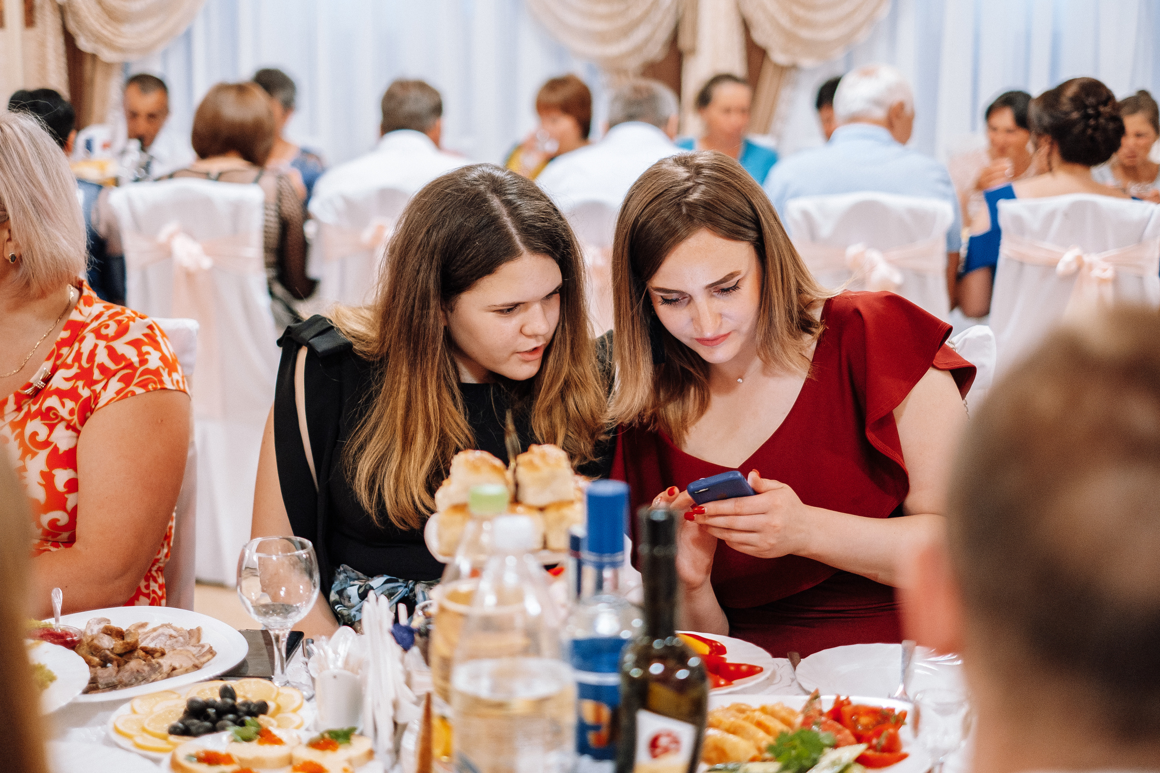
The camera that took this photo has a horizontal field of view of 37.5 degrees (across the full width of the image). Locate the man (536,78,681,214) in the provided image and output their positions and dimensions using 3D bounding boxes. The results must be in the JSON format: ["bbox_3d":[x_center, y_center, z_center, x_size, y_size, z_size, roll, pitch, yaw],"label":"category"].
[{"bbox_3d":[0.149,-0.162,4.472,0.500,1.280,0.780,2,12,5],"label":"man"}]

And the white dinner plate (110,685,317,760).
[{"bbox_3d":[-0.349,0.306,1.615,0.192,0.052,0.192,1,12,0],"label":"white dinner plate"}]

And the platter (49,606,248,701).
[{"bbox_3d":[-0.500,0.289,1.843,0.285,0.050,0.285,2,12,8],"label":"platter"}]

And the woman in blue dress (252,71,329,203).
[{"bbox_3d":[-0.955,-0.361,5.543,0.480,1.300,0.700,2,12,11],"label":"woman in blue dress"}]

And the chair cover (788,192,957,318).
[{"bbox_3d":[0.715,0.028,4.317,0.440,1.040,0.500,2,12,8],"label":"chair cover"}]

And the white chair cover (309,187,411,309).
[{"bbox_3d":[-0.455,-0.005,4.473,0.440,1.040,0.500,2,12,8],"label":"white chair cover"}]

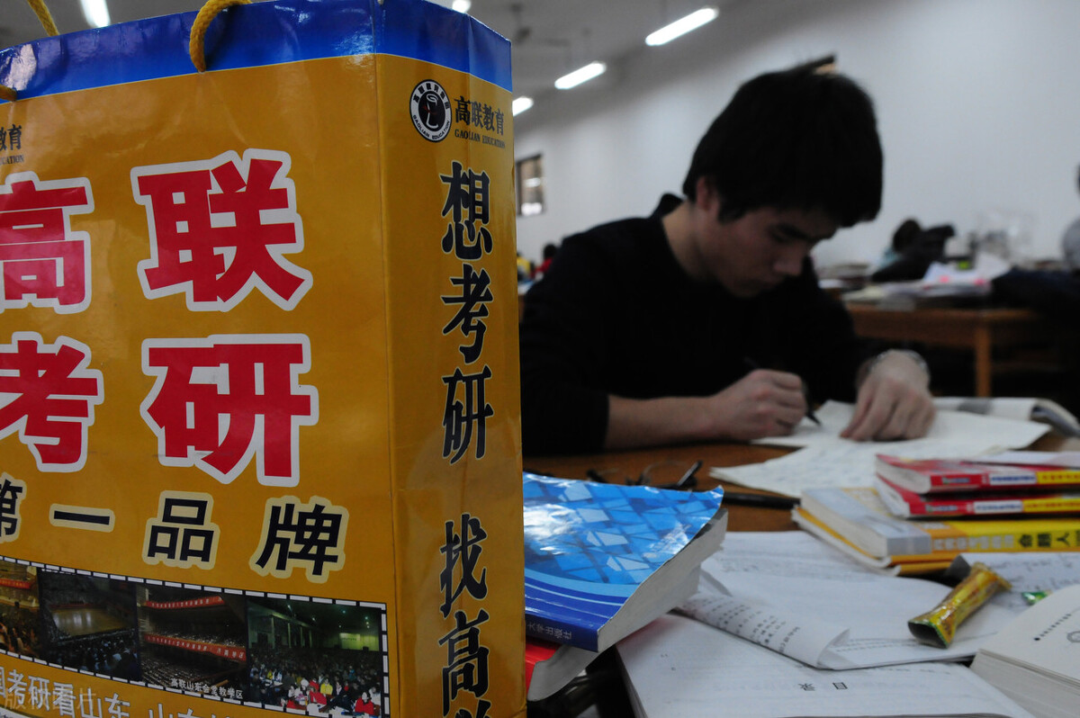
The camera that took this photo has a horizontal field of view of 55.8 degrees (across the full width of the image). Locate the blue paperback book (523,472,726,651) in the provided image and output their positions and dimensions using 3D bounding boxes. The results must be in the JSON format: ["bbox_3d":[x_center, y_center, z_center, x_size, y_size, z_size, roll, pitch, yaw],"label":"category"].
[{"bbox_3d":[-0.016,0.127,0.696,0.238,0.022,0.170,2,20,36],"label":"blue paperback book"}]

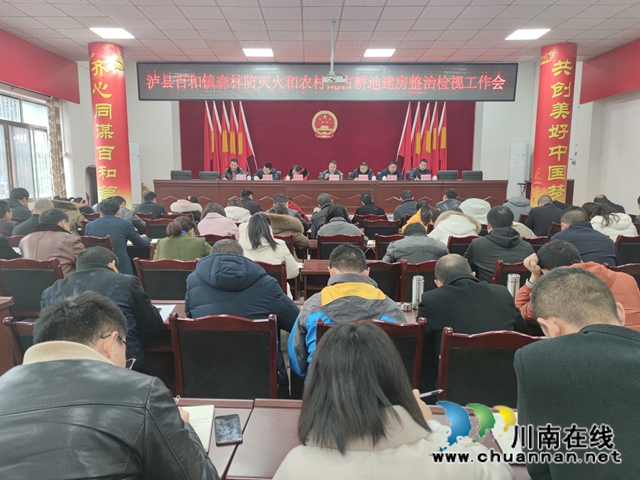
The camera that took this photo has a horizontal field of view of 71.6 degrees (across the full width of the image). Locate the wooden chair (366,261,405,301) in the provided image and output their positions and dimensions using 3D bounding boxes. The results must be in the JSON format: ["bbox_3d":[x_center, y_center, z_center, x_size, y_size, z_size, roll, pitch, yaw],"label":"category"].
[{"bbox_3d":[0.351,0.587,3.314,0.460,0.980,0.560,0,8,-1],"label":"wooden chair"}]

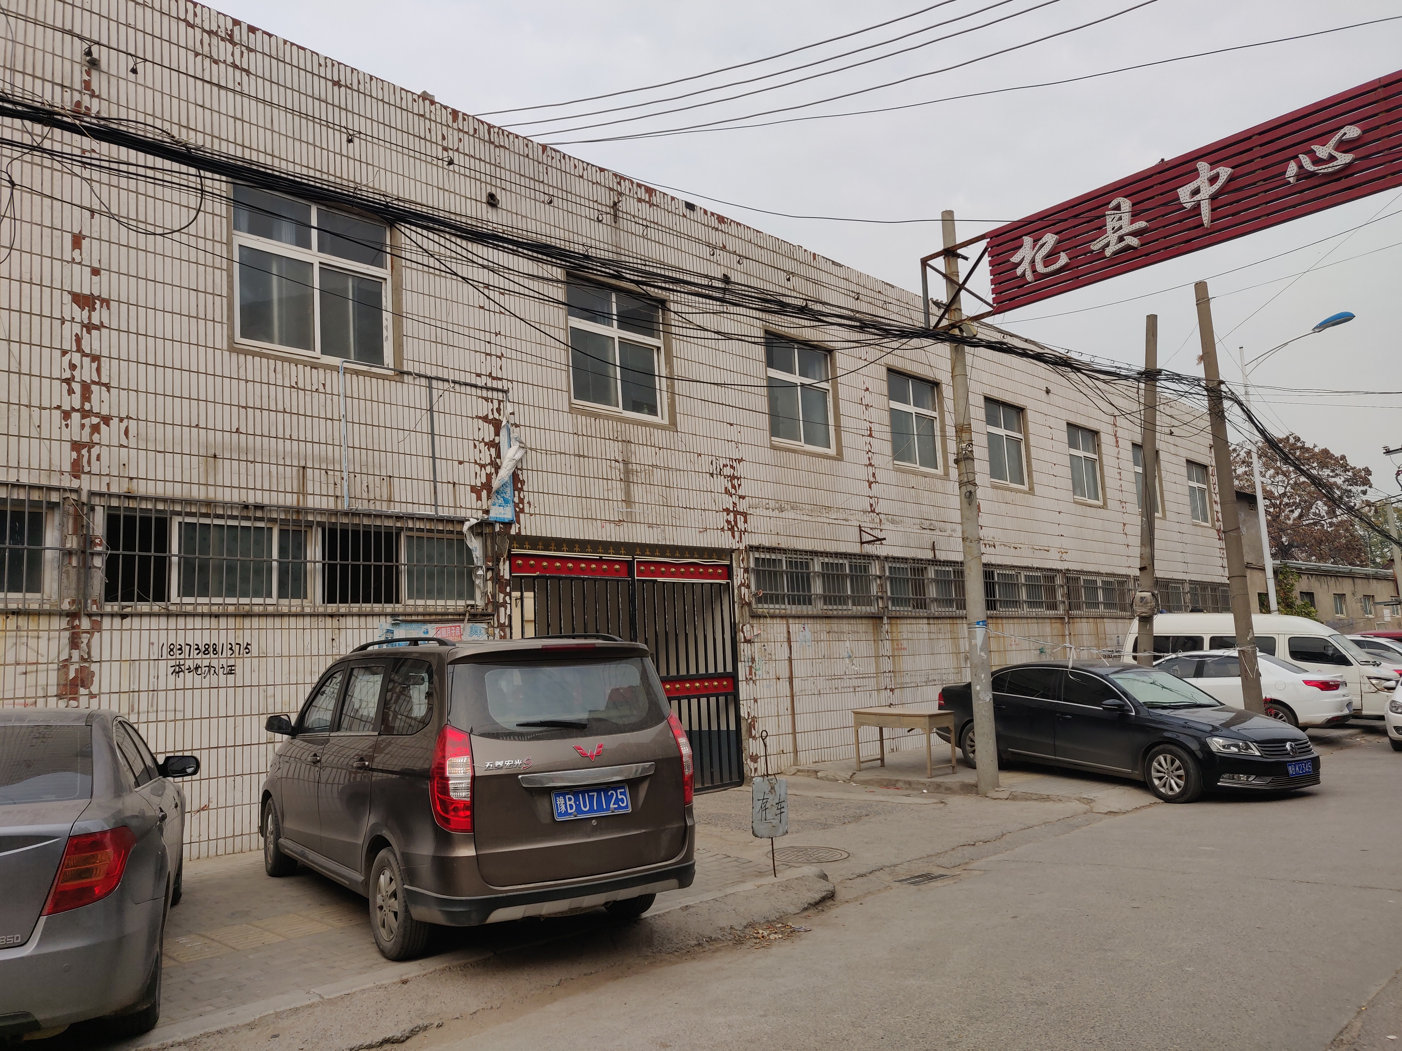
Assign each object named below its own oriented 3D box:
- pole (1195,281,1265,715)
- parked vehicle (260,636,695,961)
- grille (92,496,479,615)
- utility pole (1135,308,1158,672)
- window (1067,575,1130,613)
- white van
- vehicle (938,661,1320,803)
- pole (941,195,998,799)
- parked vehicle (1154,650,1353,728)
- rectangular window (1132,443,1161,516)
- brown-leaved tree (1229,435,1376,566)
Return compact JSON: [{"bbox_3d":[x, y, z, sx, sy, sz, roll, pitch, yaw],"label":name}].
[{"bbox_3d":[7.503,-0.141,14.384,0.275,6.950,0.275,6,-11,-44],"label":"pole"},{"bbox_3d":[-1.847,1.687,7.188,1.720,1.750,4.410,3,-8,-35],"label":"parked vehicle"},{"bbox_3d":[-3.559,0.332,9.289,3.650,0.970,0.080,5,-12,-45],"label":"grille"},{"bbox_3d":[6.881,0.085,15.575,0.250,6.920,0.250,12,-11,-43],"label":"utility pole"},{"bbox_3d":[8.460,1.477,21.306,3.050,0.950,0.080,5,-11,-44],"label":"window"},{"bbox_3d":[10.835,2.778,19.639,1.720,2.120,4.900,5,-8,-43],"label":"white van"},{"bbox_3d":[5.114,2.445,12.781,1.860,1.475,4.860,2,-5,-30],"label":"vehicle"},{"bbox_3d":[3.179,-0.431,12.080,0.235,6.992,0.235,6,-11,-44],"label":"pole"},{"bbox_3d":[8.823,2.922,17.734,4.560,1.480,1.800,-6,-8,44],"label":"parked vehicle"},{"bbox_3d":[10.581,-1.024,24.093,1.580,1.690,0.150,5,-11,-44],"label":"rectangular window"},{"bbox_3d":[26.117,1.436,45.000,7.000,11.000,6.800,5,-12,-45],"label":"brown-leaved tree"}]

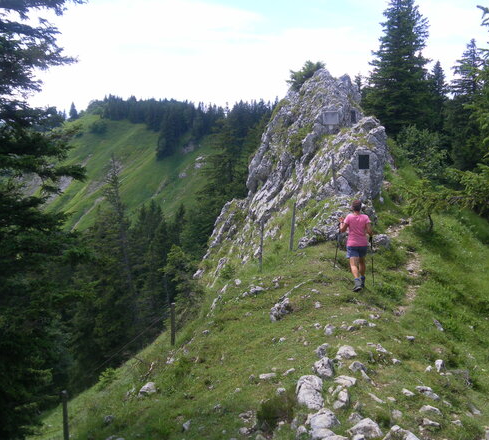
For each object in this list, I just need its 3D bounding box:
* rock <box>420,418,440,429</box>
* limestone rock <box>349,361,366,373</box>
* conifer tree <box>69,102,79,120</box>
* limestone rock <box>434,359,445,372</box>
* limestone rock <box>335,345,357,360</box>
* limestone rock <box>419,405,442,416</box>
[{"bbox_3d":[1.547,1.698,4.950,0.165,0.070,0.120,0,2,0],"label":"rock"},{"bbox_3d":[1.148,1.489,6.000,0.170,0.095,0.140,0,3,0],"label":"limestone rock"},{"bbox_3d":[-91.675,-58.510,320.000,5.000,9.600,5.000,0,3,0],"label":"conifer tree"},{"bbox_3d":[2.094,1.565,6.350,0.105,0.120,0.110,0,3,0],"label":"limestone rock"},{"bbox_3d":[1.123,1.451,6.500,0.220,0.135,0.180,0,3,0],"label":"limestone rock"},{"bbox_3d":[1.619,1.653,5.150,0.190,0.080,0.130,0,2,0],"label":"limestone rock"}]

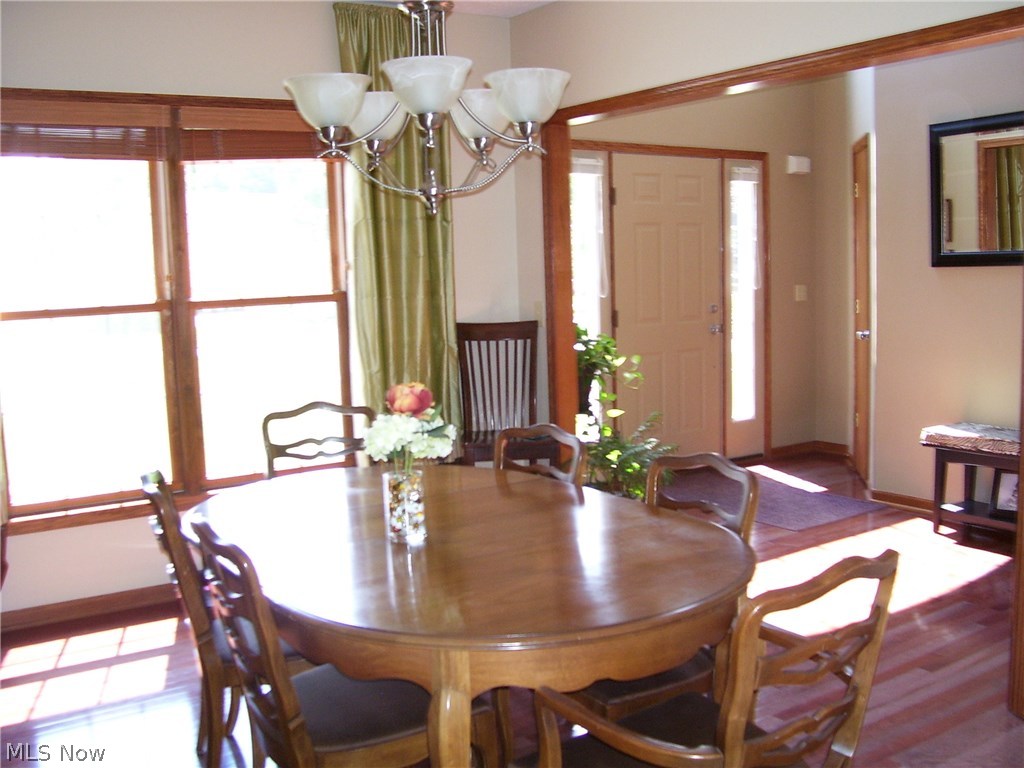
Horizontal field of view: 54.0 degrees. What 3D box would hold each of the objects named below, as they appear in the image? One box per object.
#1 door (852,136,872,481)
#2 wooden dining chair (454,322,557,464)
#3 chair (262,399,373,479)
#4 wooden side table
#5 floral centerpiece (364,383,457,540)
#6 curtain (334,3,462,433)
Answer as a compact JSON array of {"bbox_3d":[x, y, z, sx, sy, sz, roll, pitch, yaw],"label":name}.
[{"bbox_3d":[2.152,-0.426,6.215,0.050,2.050,0.700,0,7,12],"label":"door"},{"bbox_3d":[-0.025,0.260,5.018,0.460,1.100,0.500,-2,7,1],"label":"wooden dining chair"},{"bbox_3d":[-0.634,0.542,3.635,0.510,0.910,0.540,-4,7,-18],"label":"chair"},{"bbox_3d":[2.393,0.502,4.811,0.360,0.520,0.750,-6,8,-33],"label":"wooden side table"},{"bbox_3d":[-0.257,0.187,2.430,0.220,0.381,0.220,-2,7,-4],"label":"floral centerpiece"},{"bbox_3d":[-0.521,-0.669,4.789,0.560,2.150,0.120,-6,8,-33],"label":"curtain"}]

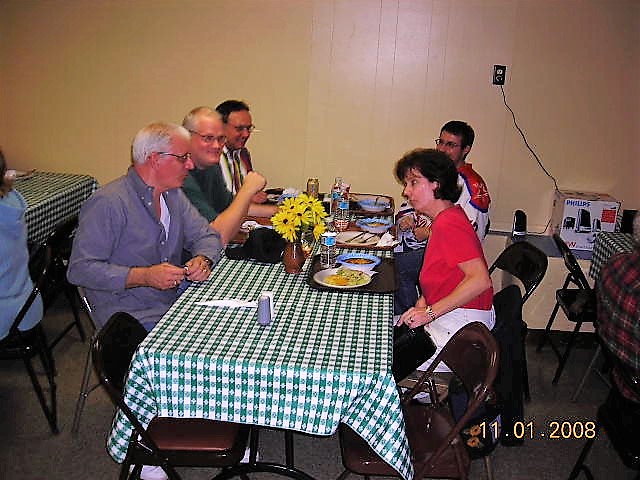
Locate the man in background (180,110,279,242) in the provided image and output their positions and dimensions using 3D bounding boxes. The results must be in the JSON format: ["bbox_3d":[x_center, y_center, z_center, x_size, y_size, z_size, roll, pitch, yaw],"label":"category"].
[{"bbox_3d":[-0.557,0.099,3.149,0.680,1.360,0.550,8,16,16],"label":"man in background"}]

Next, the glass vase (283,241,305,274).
[{"bbox_3d":[-0.104,0.058,2.881,0.090,0.145,0.090,4,15,5],"label":"glass vase"}]

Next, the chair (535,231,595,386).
[{"bbox_3d":[1.450,0.356,3.761,0.500,0.775,0.460,7,15,12],"label":"chair"}]

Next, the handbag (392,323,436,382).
[{"bbox_3d":[0.333,0.419,2.642,0.190,0.260,0.270,4,15,5],"label":"handbag"}]

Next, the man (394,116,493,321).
[{"bbox_3d":[0.522,0.061,3.578,0.740,1.320,0.530,-2,16,-17],"label":"man"}]

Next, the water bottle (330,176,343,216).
[{"bbox_3d":[0.101,-0.250,3.936,0.066,0.206,0.066,4,15,5],"label":"water bottle"}]

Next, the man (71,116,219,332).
[{"bbox_3d":[-0.590,0.189,2.893,0.750,1.320,0.560,10,16,24],"label":"man"}]

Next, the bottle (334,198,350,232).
[{"bbox_3d":[0.122,-0.143,3.568,0.064,0.185,0.064,4,15,5],"label":"bottle"}]

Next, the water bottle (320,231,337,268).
[{"bbox_3d":[0.043,0.022,2.942,0.064,0.185,0.064,4,15,5],"label":"water bottle"}]

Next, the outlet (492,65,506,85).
[{"bbox_3d":[1.047,-0.959,4.094,0.071,0.115,0.030,4,15,5],"label":"outlet"}]

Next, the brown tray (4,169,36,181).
[{"bbox_3d":[-2.061,-0.405,4.416,0.355,0.025,0.460,4,16,5],"label":"brown tray"}]

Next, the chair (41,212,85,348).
[{"bbox_3d":[-1.499,0.235,3.620,0.480,0.770,0.460,4,15,5],"label":"chair"}]

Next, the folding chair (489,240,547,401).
[{"bbox_3d":[0.836,0.357,3.613,0.480,0.760,0.460,1,15,-6],"label":"folding chair"}]

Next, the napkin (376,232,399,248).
[{"bbox_3d":[0.321,0.002,3.346,0.110,0.055,0.090,4,15,5],"label":"napkin"}]

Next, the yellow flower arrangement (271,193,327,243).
[{"bbox_3d":[-0.087,-0.091,2.843,0.210,0.188,0.185,4,15,5],"label":"yellow flower arrangement"}]

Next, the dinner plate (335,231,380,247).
[{"bbox_3d":[0.177,-0.005,3.371,0.235,0.025,0.235,3,15,-1],"label":"dinner plate"}]

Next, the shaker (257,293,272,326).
[{"bbox_3d":[-0.178,0.230,2.321,0.043,0.100,0.043,4,15,5],"label":"shaker"}]

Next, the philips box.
[{"bbox_3d":[1.566,-0.107,4.177,0.308,0.290,0.216,4,15,5],"label":"philips box"}]

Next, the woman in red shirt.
[{"bbox_3d":[0.399,0.304,2.721,0.630,1.300,0.460,6,15,9],"label":"woman in red shirt"}]

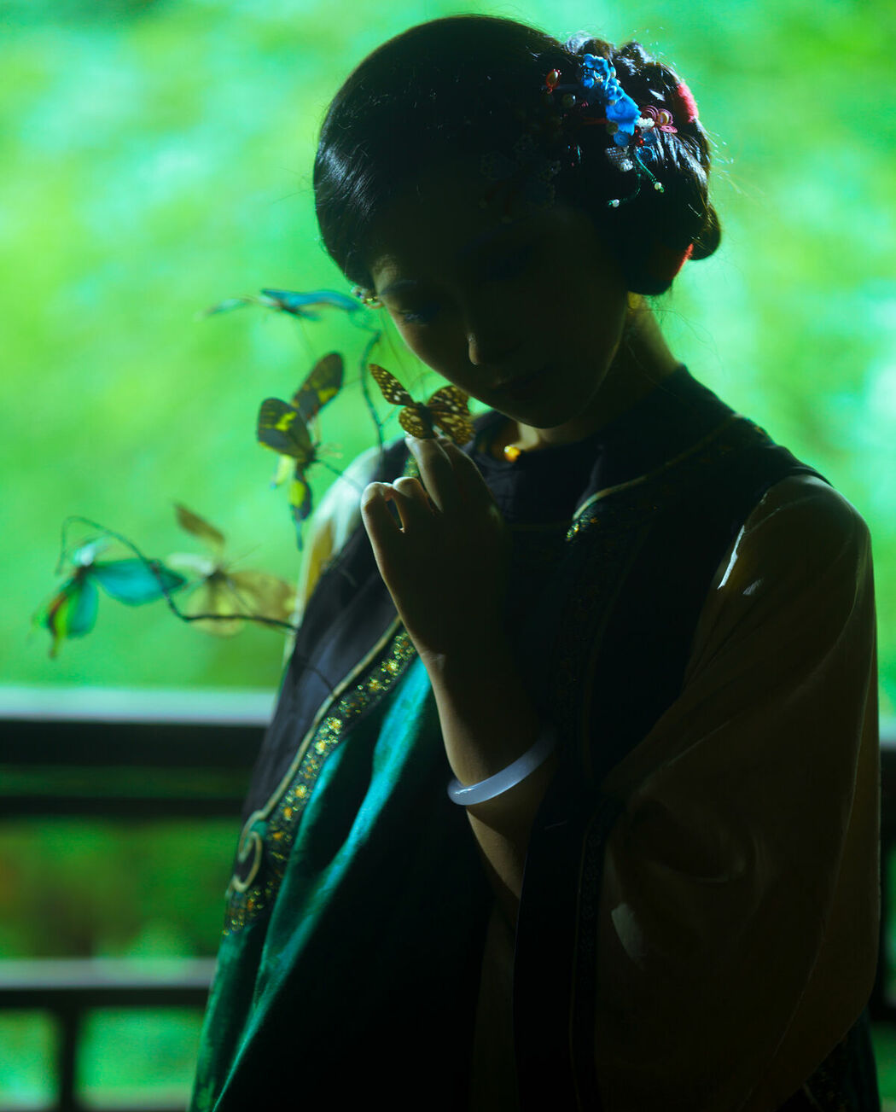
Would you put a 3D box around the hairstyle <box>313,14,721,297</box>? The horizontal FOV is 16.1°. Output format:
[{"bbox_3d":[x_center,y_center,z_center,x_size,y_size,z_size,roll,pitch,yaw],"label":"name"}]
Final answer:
[{"bbox_3d":[0.042,-0.238,1.960,0.220,0.190,0.205,-26,20,15],"label":"hairstyle"}]

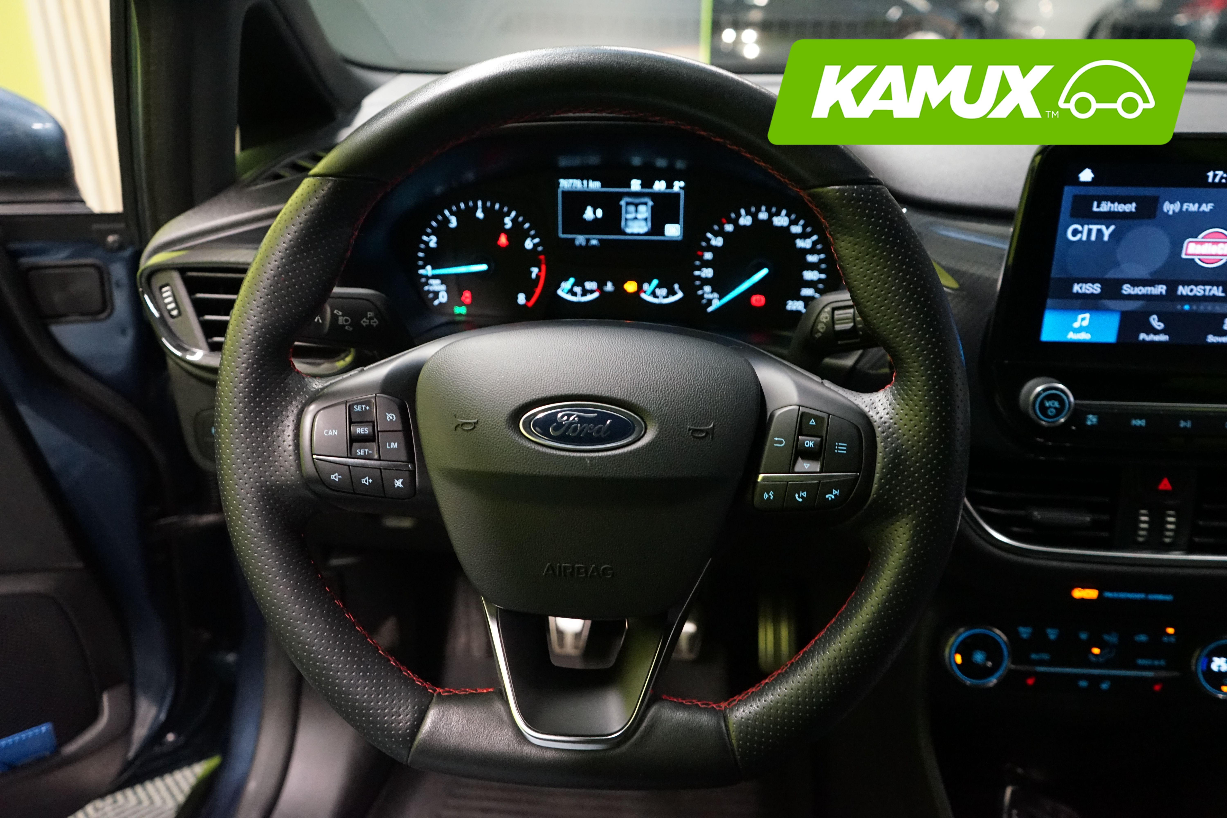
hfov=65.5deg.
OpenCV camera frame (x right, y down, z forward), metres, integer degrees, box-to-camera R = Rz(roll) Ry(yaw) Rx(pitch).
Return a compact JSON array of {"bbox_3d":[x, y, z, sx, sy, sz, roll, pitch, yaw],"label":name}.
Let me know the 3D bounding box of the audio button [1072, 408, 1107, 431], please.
[{"bbox_3d":[0.292,0.007,0.584,0.021,0.014,0.005,1,18,2],"label":"audio button"}]

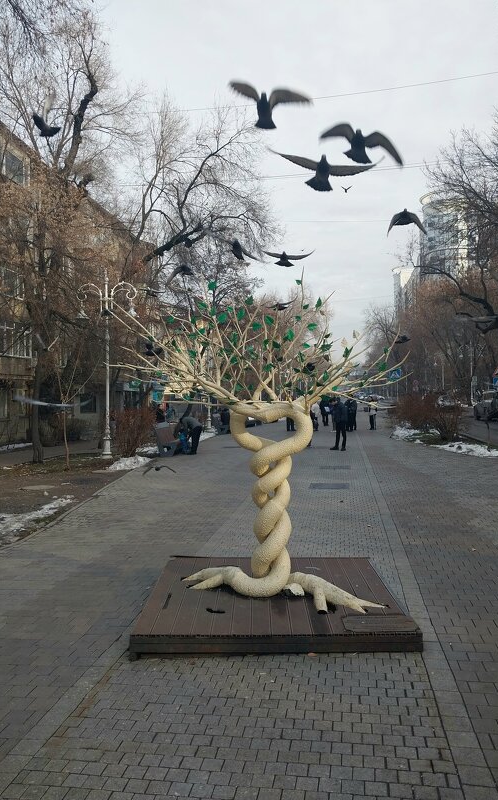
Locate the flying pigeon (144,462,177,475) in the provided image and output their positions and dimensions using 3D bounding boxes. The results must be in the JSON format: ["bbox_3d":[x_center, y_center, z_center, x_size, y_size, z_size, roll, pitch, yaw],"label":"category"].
[{"bbox_3d":[-1.480,1.130,9.900,0.540,0.190,0.310,0,0,-6],"label":"flying pigeon"}]

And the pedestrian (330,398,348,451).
[{"bbox_3d":[2.900,0.790,19.400,0.450,1.710,0.520,0,0,-35],"label":"pedestrian"}]

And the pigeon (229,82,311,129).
[{"bbox_3d":[0.130,-1.820,3.720,0.500,0.160,0.300,0,-13,0],"label":"pigeon"}]

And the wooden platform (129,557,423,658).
[{"bbox_3d":[0.200,1.620,4.980,1.970,0.155,1.940,0,0,0],"label":"wooden platform"}]

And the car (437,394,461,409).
[{"bbox_3d":[22.200,0.180,67.000,1.800,1.520,4.400,0,0,9],"label":"car"}]

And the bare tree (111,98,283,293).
[{"bbox_3d":[-2.200,-5.300,24.500,6.600,13.600,6.200,0,0,0],"label":"bare tree"}]

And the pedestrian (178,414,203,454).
[{"bbox_3d":[-1.740,1.030,17.900,0.750,1.220,0.520,0,0,0],"label":"pedestrian"}]

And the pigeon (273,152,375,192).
[{"bbox_3d":[0.460,-1.390,3.700,0.630,0.140,0.300,0,-13,0],"label":"pigeon"}]

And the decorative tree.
[{"bbox_3d":[0.090,0.260,4.850,2.300,2.600,2.050,0,0,0],"label":"decorative tree"}]

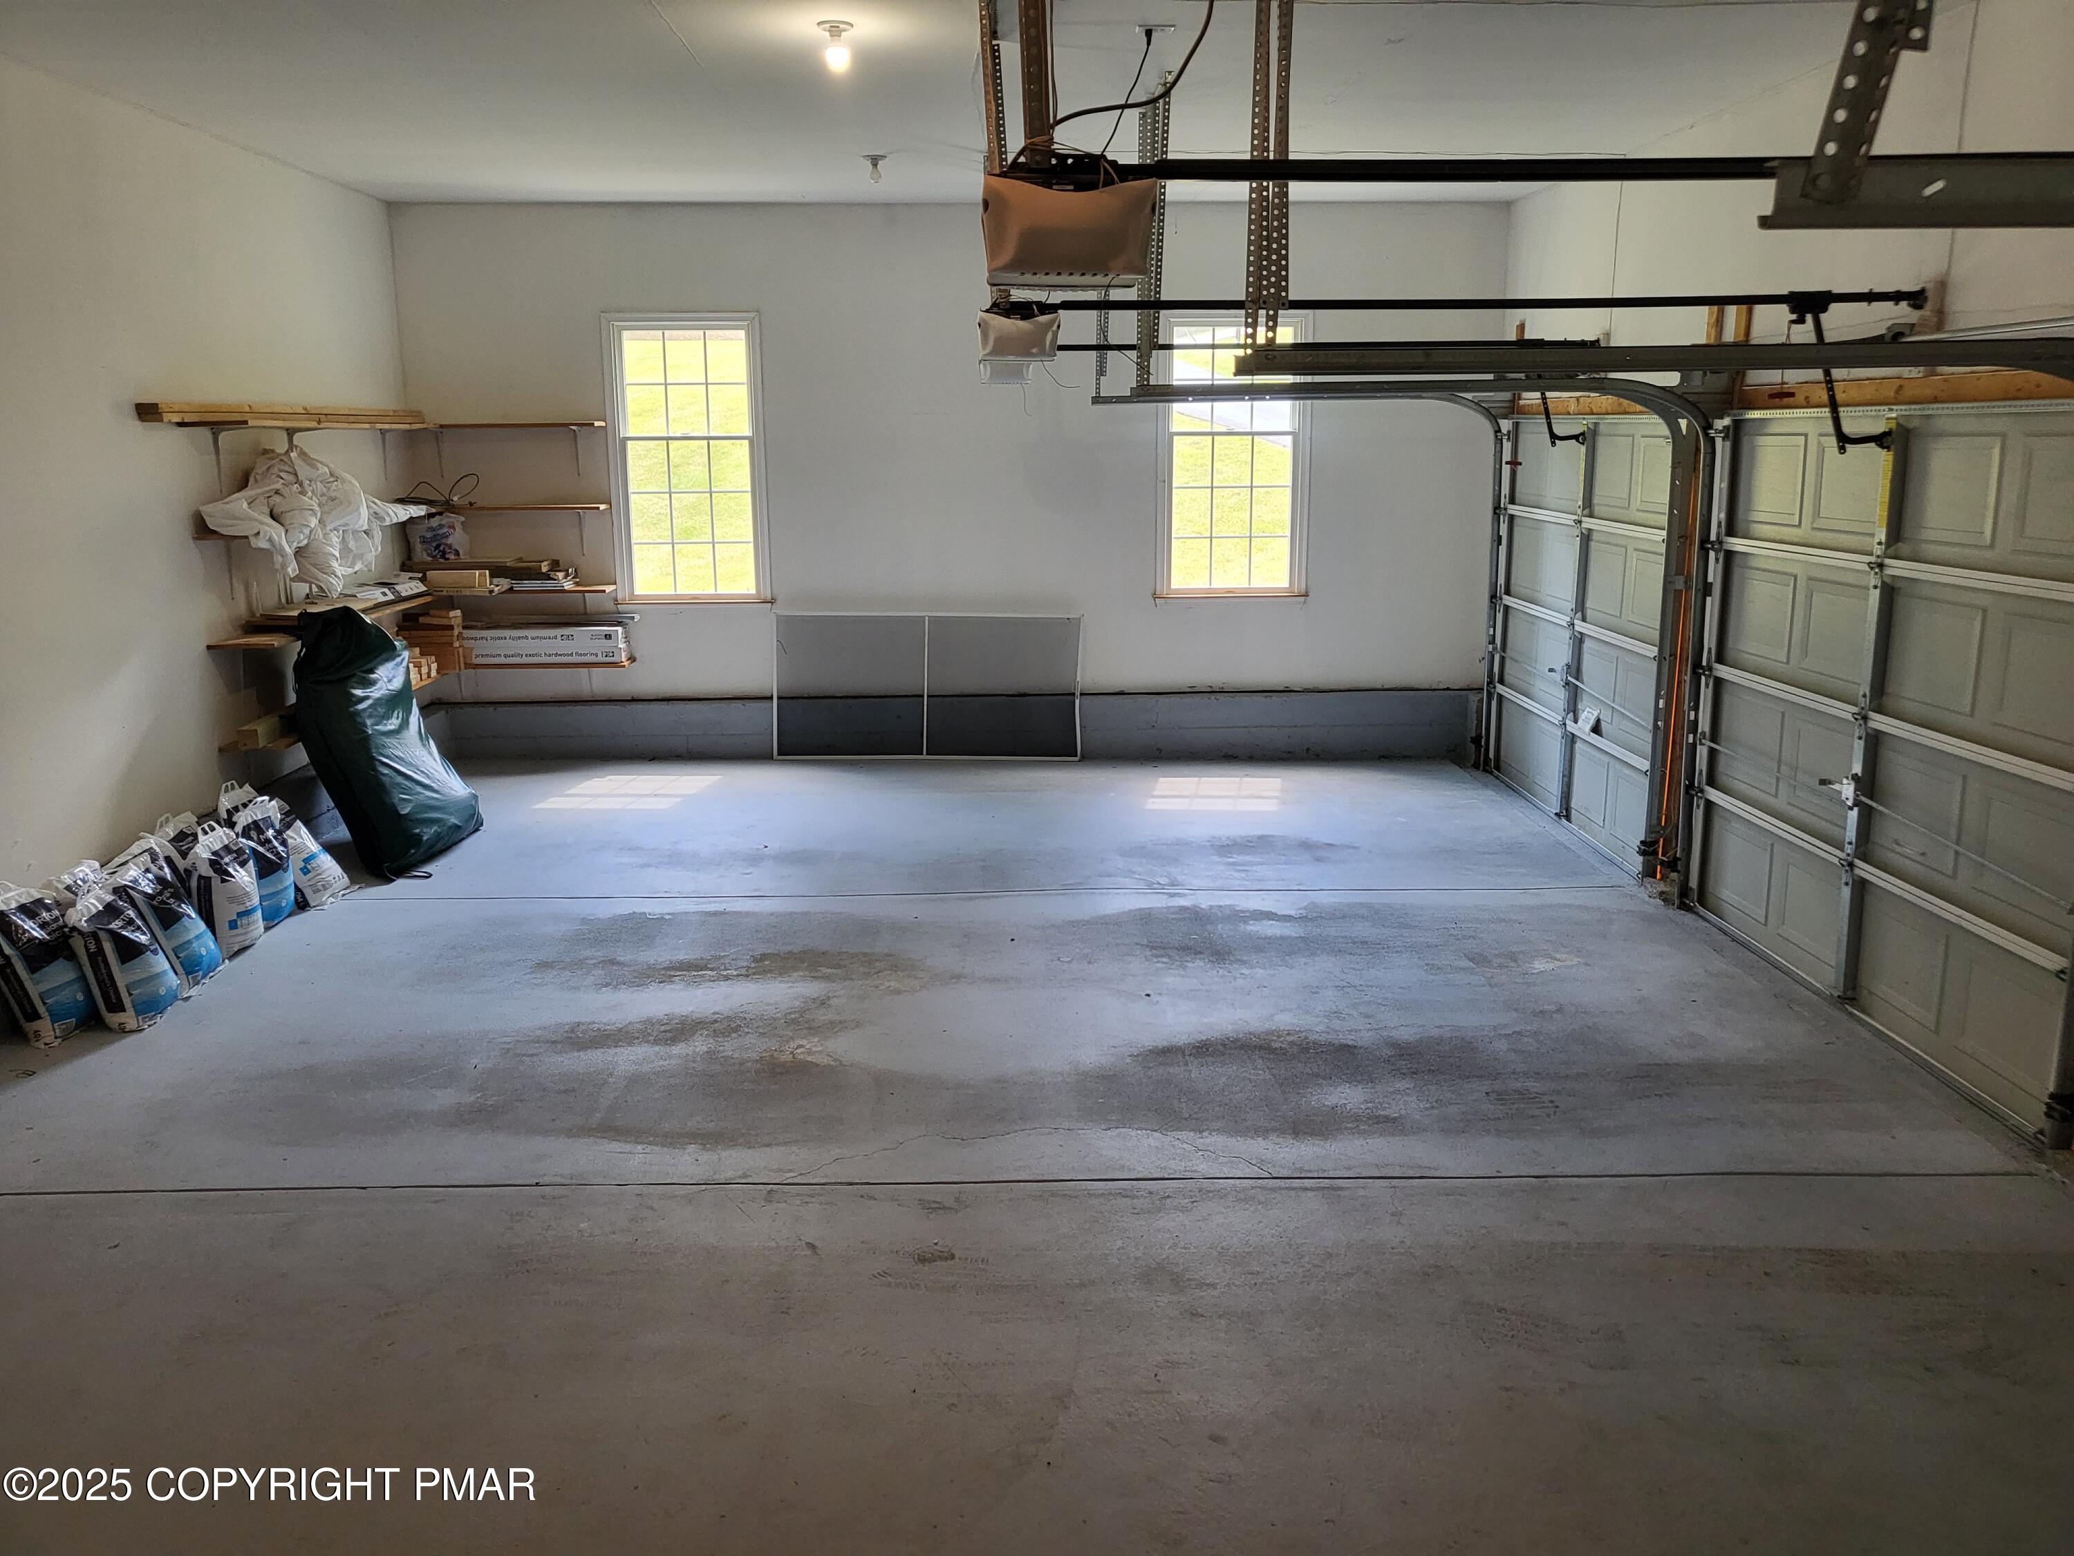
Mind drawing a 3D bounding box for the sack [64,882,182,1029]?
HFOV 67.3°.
[{"bbox_3d":[-3.321,0.605,5.662,0.170,0.490,0.380,-13,12,2],"label":"sack"}]

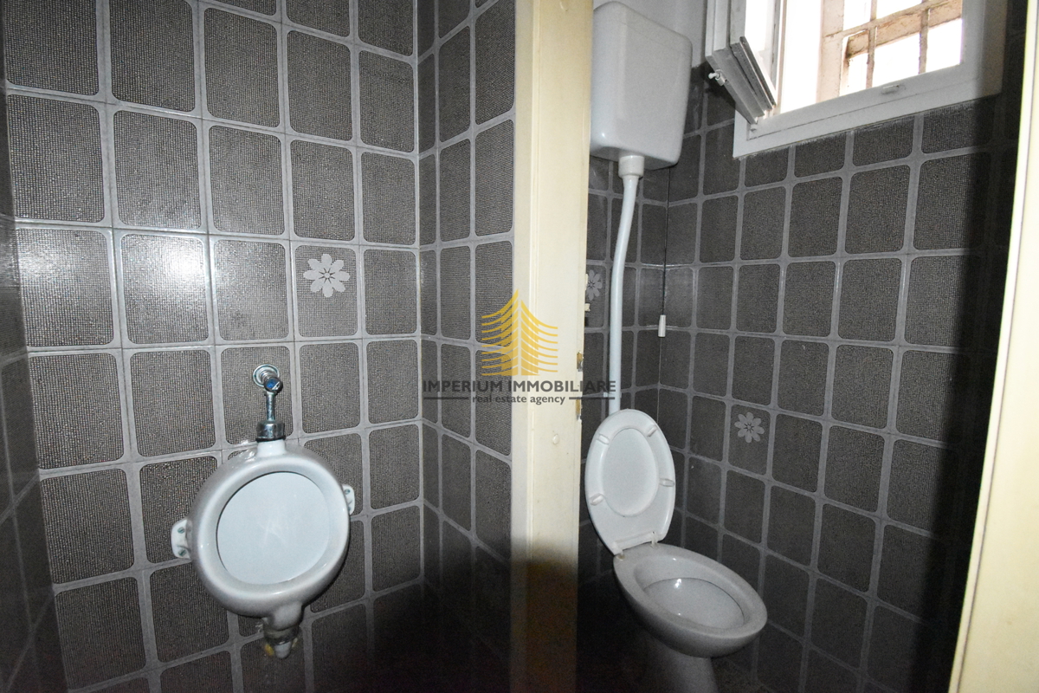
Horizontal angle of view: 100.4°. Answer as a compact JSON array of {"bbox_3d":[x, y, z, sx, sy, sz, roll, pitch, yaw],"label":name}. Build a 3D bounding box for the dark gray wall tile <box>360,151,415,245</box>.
[{"bbox_3d":[-0.320,-0.355,1.058,0.131,0.203,0.012,-3,7,-32],"label":"dark gray wall tile"}]

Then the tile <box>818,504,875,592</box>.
[{"bbox_3d":[0.911,0.556,1.204,0.010,0.212,0.127,-3,7,-33],"label":"tile"}]

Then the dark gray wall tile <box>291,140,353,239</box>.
[{"bbox_3d":[-0.444,-0.346,0.979,0.131,0.203,0.012,-3,7,-32],"label":"dark gray wall tile"}]

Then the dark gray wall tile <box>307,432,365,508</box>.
[{"bbox_3d":[-0.449,0.319,1.048,0.131,0.203,0.012,-3,7,-32],"label":"dark gray wall tile"}]

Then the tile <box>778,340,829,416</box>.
[{"bbox_3d":[0.834,0.090,1.277,0.010,0.211,0.131,-3,7,-33],"label":"tile"}]

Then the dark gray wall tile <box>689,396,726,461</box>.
[{"bbox_3d":[0.662,0.284,1.520,0.012,0.203,0.131,-3,7,-32],"label":"dark gray wall tile"}]

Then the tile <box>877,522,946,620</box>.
[{"bbox_3d":[0.939,0.535,1.032,0.010,0.194,0.114,-4,7,-36],"label":"tile"}]

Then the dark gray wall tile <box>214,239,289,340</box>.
[{"bbox_3d":[-0.576,-0.120,0.940,0.131,0.211,0.010,-3,7,-31],"label":"dark gray wall tile"}]

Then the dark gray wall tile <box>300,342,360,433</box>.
[{"bbox_3d":[-0.426,0.094,0.981,0.120,0.194,0.010,-3,7,-30],"label":"dark gray wall tile"}]

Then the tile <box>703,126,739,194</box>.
[{"bbox_3d":[0.671,-0.604,1.427,0.012,0.203,0.131,-3,7,-32],"label":"tile"}]

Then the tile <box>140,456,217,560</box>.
[{"bbox_3d":[-0.672,0.319,0.867,0.119,0.194,0.010,-3,7,-31],"label":"tile"}]

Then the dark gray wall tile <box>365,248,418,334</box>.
[{"bbox_3d":[-0.308,-0.128,1.040,0.122,0.195,0.010,-3,7,-31],"label":"dark gray wall tile"}]

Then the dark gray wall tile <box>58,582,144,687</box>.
[{"bbox_3d":[-0.827,0.571,0.862,0.119,0.211,0.010,-3,7,-31],"label":"dark gray wall tile"}]

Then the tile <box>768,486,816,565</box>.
[{"bbox_3d":[0.790,0.514,1.257,0.010,0.192,0.119,-3,7,-33],"label":"tile"}]

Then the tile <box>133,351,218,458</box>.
[{"bbox_3d":[-0.671,0.105,0.844,0.120,0.197,0.010,-3,7,-31],"label":"tile"}]

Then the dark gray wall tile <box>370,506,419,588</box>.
[{"bbox_3d":[-0.333,0.546,1.170,0.133,0.212,0.010,-3,7,-32],"label":"dark gray wall tile"}]

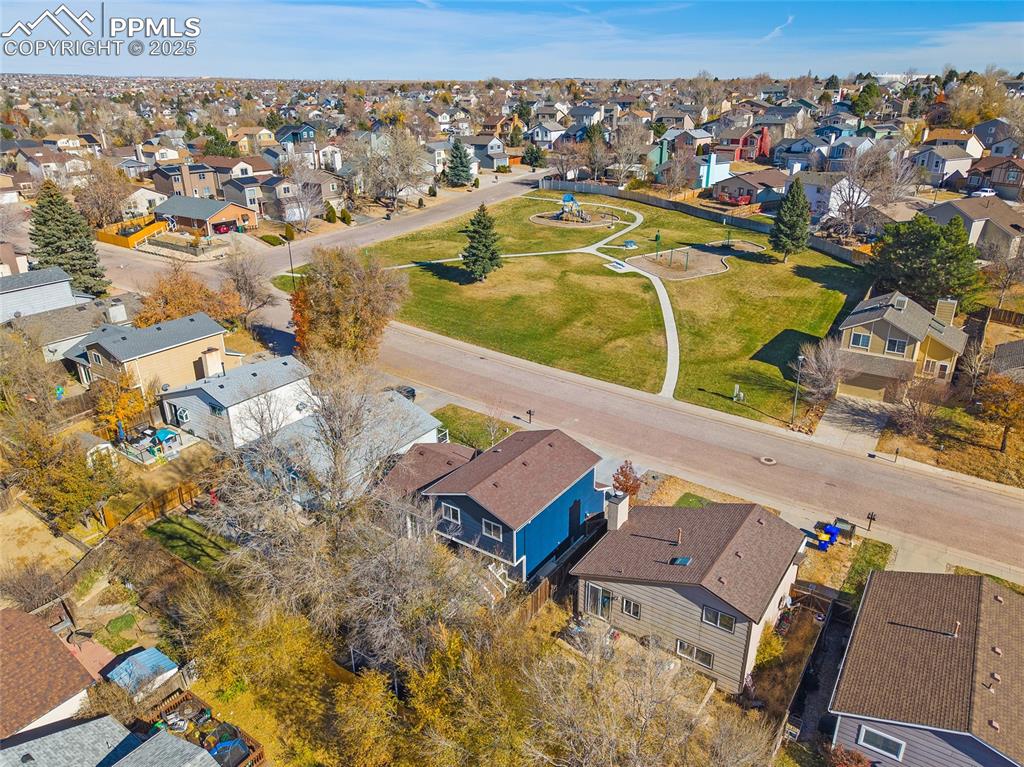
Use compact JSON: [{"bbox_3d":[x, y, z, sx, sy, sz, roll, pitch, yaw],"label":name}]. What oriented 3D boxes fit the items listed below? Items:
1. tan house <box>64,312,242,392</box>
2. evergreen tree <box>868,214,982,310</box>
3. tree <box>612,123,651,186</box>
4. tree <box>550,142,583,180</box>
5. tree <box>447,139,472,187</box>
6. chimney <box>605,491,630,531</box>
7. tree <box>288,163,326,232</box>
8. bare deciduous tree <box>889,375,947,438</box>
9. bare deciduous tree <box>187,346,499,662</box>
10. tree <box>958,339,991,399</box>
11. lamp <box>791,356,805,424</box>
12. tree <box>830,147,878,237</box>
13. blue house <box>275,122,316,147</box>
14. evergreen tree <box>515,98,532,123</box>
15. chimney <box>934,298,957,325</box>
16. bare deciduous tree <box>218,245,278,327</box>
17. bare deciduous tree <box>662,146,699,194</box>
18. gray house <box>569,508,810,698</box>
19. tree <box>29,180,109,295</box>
[{"bbox_3d":[-37.635,-3.508,73.858,11.837,5.696,11.303,15,28,33],"label":"tan house"},{"bbox_3d":[52.318,-15.727,90.000,13.000,11.200,11.000,12,27,28],"label":"evergreen tree"},{"bbox_3d":[27.450,-52.258,163.000,8.600,14.500,8.400,3,24,9],"label":"tree"},{"bbox_3d":[10.899,-44.034,141.905,6.122,7.439,6.122,0,23,4],"label":"tree"},{"bbox_3d":[-12.740,-52.850,169.550,6.210,10.780,6.210,0,23,0],"label":"tree"},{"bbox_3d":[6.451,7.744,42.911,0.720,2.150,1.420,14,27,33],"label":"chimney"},{"bbox_3d":[-38.100,-33.910,128.950,6.720,12.340,6.720,0,23,0],"label":"tree"},{"bbox_3d":[36.426,2.228,63.744,4.364,5.252,4.364,12,26,30],"label":"bare deciduous tree"},{"bbox_3d":[-9.380,6.030,40.460,15.680,16.200,14.580,0,23,0],"label":"bare deciduous tree"},{"bbox_3d":[46.222,-1.225,71.071,2.756,6.180,2.756,14,27,32],"label":"tree"},{"bbox_3d":[26.236,0.666,65.204,0.500,6.880,0.750,14,27,33],"label":"lamp"},{"bbox_3d":[51.385,-28.432,106.460,6.304,12.718,6.304,9,25,24],"label":"tree"},{"bbox_3d":[-67.580,-77.270,222.000,11.000,7.600,10.500,-9,25,-20],"label":"blue house"},{"bbox_3d":[4.295,-101.392,265.000,6.300,9.800,6.300,0,23,1],"label":"evergreen tree"},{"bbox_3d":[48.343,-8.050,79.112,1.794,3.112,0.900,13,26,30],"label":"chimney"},{"bbox_3d":[-30.642,-11.137,82.517,6.346,9.200,6.346,-10,24,-19],"label":"bare deciduous tree"},{"bbox_3d":[36.900,-47.480,158.380,7.810,9.900,7.810,0,23,0],"label":"bare deciduous tree"},{"bbox_3d":[10.068,10.885,41.399,10.947,6.230,8.722,15,28,32],"label":"gray house"},{"bbox_3d":[-61.920,-20.320,98.040,10.640,15.100,10.640,0,23,0],"label":"tree"}]

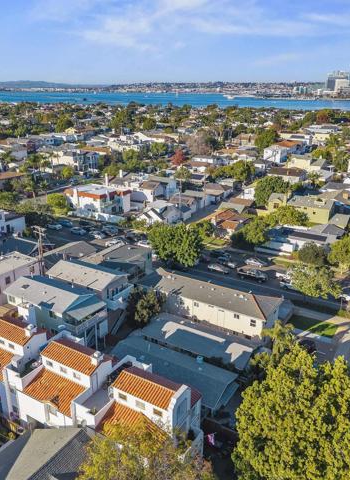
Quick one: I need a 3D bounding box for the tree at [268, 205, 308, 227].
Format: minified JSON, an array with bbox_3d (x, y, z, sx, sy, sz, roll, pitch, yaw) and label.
[{"bbox_3d":[26.284,-4.279,102.346,8.770,7.810,7.890,5,20,14],"label":"tree"}]

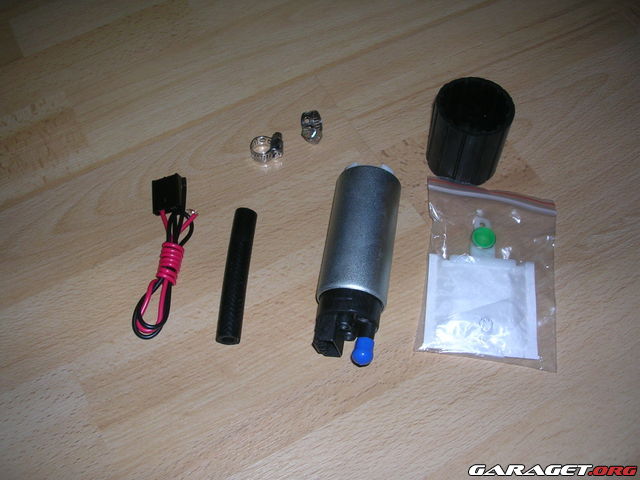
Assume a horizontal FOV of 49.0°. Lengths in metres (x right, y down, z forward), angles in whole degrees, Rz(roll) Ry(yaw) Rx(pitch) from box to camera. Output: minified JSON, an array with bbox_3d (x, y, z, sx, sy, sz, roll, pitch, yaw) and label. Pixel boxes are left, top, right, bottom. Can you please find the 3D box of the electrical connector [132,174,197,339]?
[{"bbox_3d":[-0.092,0.007,0.417,0.030,0.013,0.108,2,58,2],"label":"electrical connector"}]

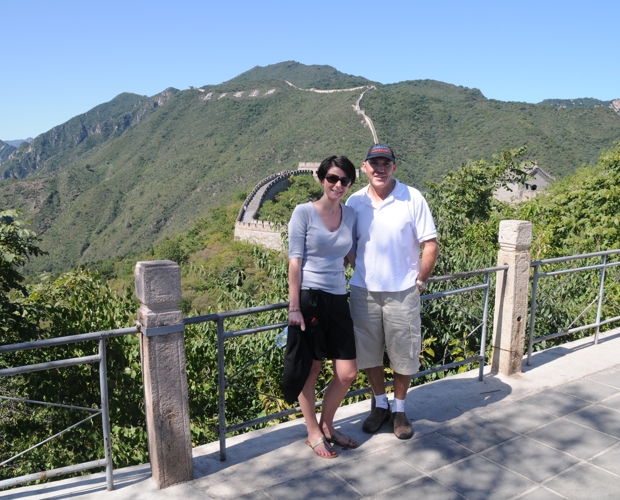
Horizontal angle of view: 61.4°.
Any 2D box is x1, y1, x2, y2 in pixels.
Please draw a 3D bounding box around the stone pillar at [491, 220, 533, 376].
[{"bbox_3d":[1.612,0.382,4.170,0.182,1.212,0.156,-5,9,-33],"label":"stone pillar"}]

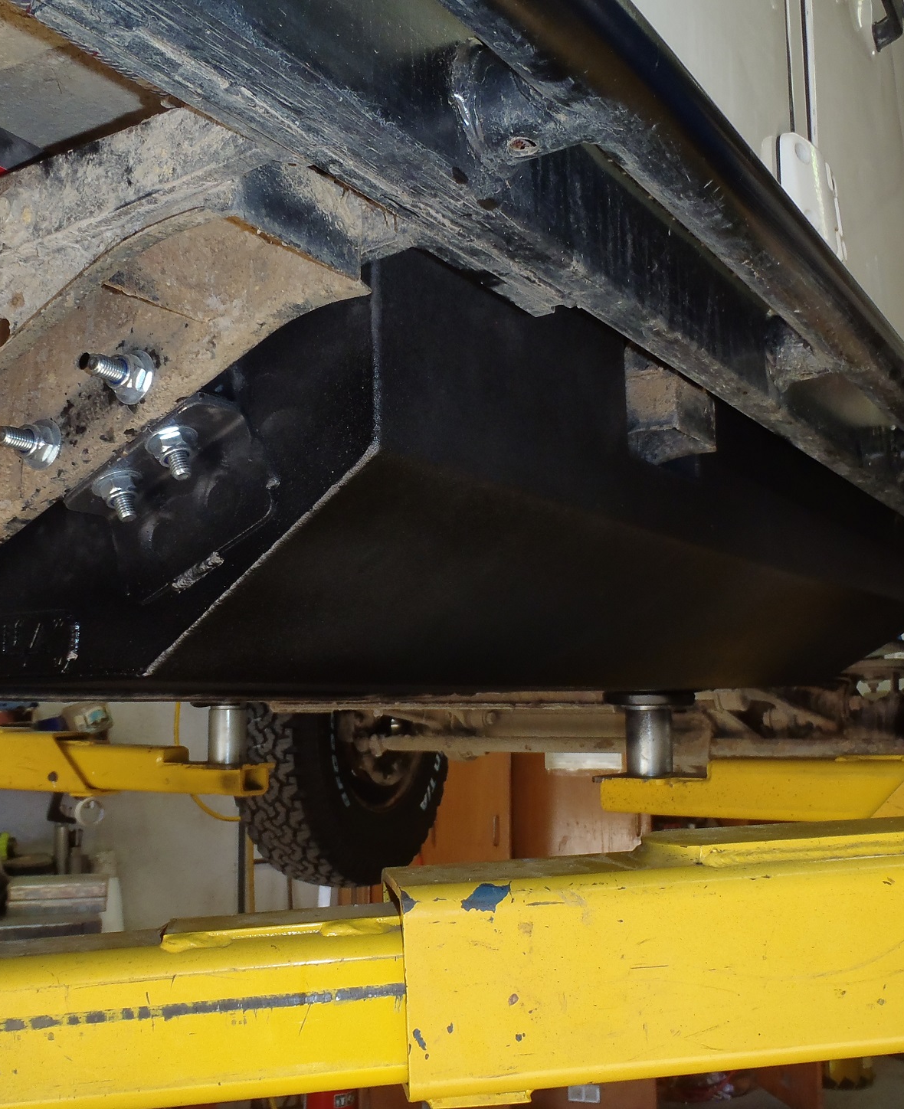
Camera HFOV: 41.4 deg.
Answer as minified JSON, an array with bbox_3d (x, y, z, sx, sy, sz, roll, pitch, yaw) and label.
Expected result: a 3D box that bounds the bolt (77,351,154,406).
[{"bbox_3d":[-0.149,-0.081,0.527,0.024,0.024,0.026,-4,-7,31],"label":"bolt"}]

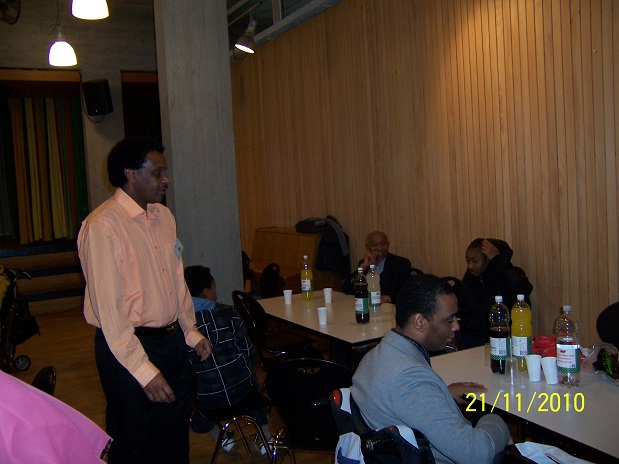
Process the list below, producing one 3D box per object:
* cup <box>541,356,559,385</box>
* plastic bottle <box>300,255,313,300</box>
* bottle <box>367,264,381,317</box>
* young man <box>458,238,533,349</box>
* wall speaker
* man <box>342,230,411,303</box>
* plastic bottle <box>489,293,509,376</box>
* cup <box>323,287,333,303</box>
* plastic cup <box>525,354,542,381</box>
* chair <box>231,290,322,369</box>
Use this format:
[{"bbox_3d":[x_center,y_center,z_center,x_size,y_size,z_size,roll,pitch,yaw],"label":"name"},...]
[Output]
[{"bbox_3d":[0.974,0.559,2.363,0.068,0.095,0.068,-3,4,0],"label":"cup"},{"bbox_3d":[-0.022,0.334,4.336,0.087,0.324,0.087,-3,5,0],"label":"plastic bottle"},{"bbox_3d":[0.412,0.376,3.811,0.090,0.325,0.090,-3,4,0],"label":"bottle"},{"bbox_3d":[0.970,0.646,3.470,0.650,1.200,0.500,-6,5,-29],"label":"young man"},{"bbox_3d":[-3.229,-2.044,9.000,0.335,0.510,0.280,-3,23,3],"label":"wall speaker"},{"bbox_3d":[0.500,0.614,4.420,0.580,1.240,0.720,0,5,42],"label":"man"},{"bbox_3d":[0.803,0.432,2.488,0.087,0.325,0.087,-6,5,-30],"label":"plastic bottle"},{"bbox_3d":[0.135,0.452,4.199,0.063,0.092,0.063,-3,5,0],"label":"cup"},{"bbox_3d":[0.922,0.558,2.410,0.068,0.095,0.068,-3,4,0],"label":"plastic cup"},{"bbox_3d":[-0.270,0.852,4.270,0.520,0.870,0.440,-5,4,-28],"label":"chair"}]

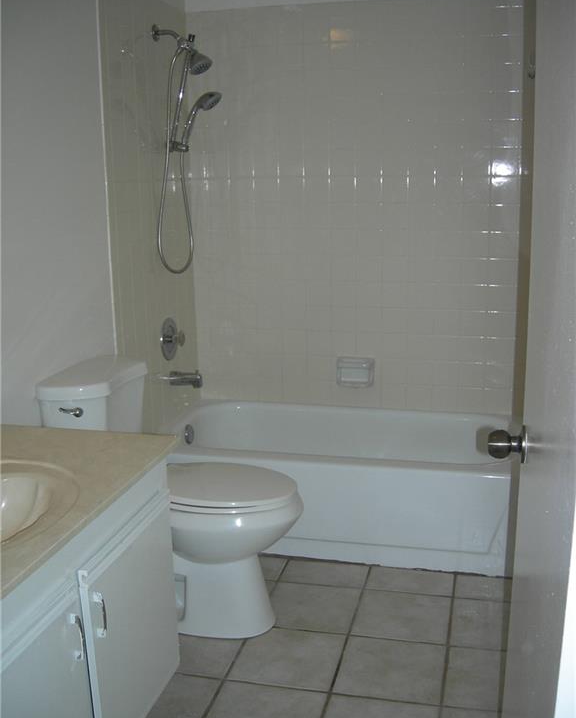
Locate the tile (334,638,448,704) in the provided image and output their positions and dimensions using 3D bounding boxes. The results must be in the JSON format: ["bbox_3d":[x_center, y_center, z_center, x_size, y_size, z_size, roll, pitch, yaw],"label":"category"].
[{"bbox_3d":[0.293,0.876,2.248,0.298,0.010,0.298,2,12,14],"label":"tile"}]

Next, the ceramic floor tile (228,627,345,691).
[{"bbox_3d":[0.006,0.860,2.294,0.300,0.010,0.300,2,12,14],"label":"ceramic floor tile"}]

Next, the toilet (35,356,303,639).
[{"bbox_3d":[-0.315,0.432,2.560,0.748,0.770,0.480,2,12,14],"label":"toilet"}]

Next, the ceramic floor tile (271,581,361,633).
[{"bbox_3d":[0.077,0.810,2.602,0.298,0.010,0.298,2,12,14],"label":"ceramic floor tile"}]

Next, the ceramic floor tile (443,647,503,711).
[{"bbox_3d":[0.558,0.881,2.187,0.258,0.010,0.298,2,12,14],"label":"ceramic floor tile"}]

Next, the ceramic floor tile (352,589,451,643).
[{"bbox_3d":[0.363,0.811,2.506,0.300,0.010,0.300,2,12,14],"label":"ceramic floor tile"}]

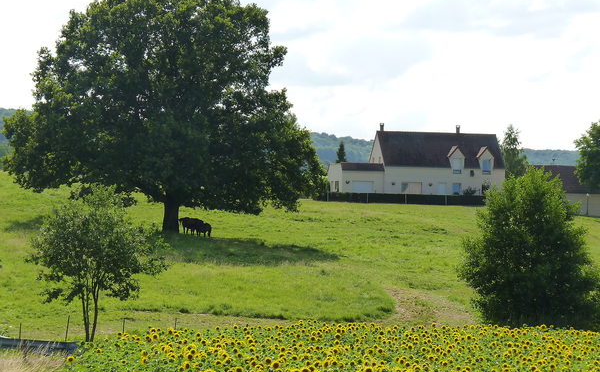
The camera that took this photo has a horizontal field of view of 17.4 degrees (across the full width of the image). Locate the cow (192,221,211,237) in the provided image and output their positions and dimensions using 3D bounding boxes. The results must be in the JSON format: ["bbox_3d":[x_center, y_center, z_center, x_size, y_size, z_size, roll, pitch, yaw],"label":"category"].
[{"bbox_3d":[-7.965,3.554,160.000,1.800,1.320,0.600,0,-2,16],"label":"cow"}]

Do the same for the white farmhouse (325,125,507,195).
[{"bbox_3d":[13.181,-2.478,222.000,18.560,8.890,8.200,1,-2,-10],"label":"white farmhouse"}]

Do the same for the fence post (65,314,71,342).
[{"bbox_3d":[-9.488,5.841,80.000,0.070,1.220,0.070,7,-2,0],"label":"fence post"}]

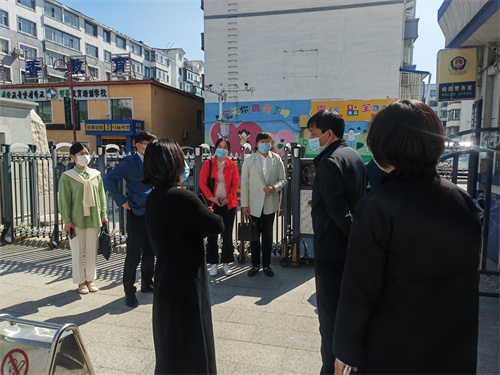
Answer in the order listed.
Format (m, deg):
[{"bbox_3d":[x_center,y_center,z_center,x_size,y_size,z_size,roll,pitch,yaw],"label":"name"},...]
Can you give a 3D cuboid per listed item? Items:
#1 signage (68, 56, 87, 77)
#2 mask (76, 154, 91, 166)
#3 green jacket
[{"bbox_3d":[-12.385,-8.687,28.000,1.380,1.350,0.170,1,6,13],"label":"signage"},{"bbox_3d":[-1.742,-0.282,4.070,0.090,0.115,0.135,5,8,38],"label":"mask"},{"bbox_3d":[-1.785,0.104,4.150,0.450,0.630,0.260,-6,8,-42],"label":"green jacket"}]

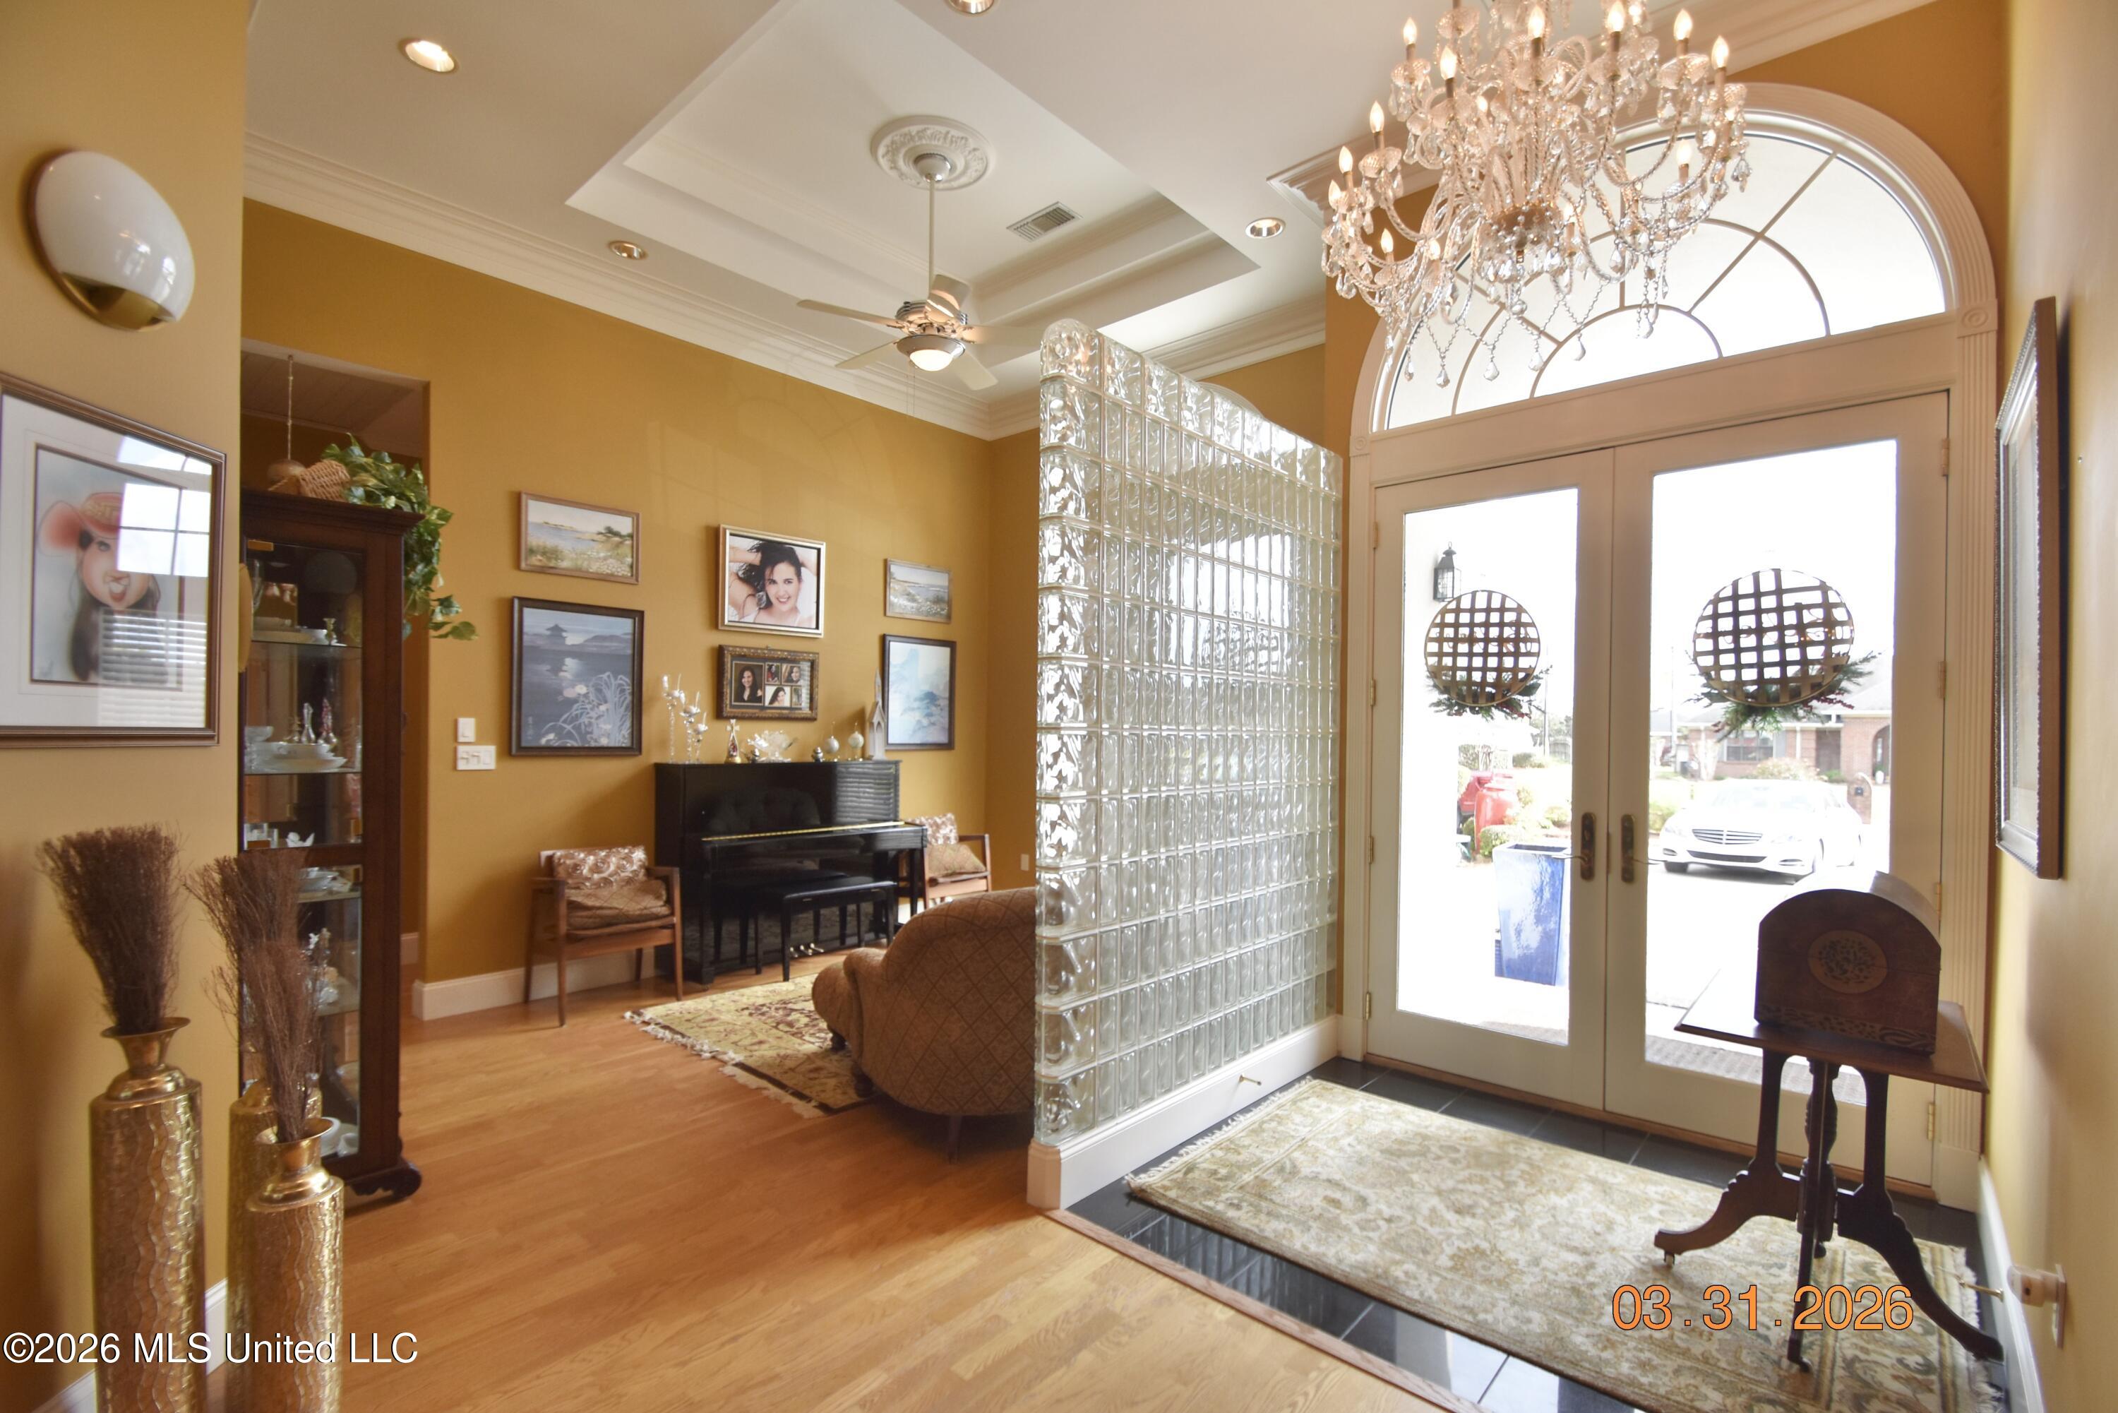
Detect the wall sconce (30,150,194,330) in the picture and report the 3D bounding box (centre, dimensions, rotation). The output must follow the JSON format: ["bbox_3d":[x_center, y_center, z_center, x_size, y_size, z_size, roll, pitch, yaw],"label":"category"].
[{"bbox_3d":[-1.719,-0.858,1.650,0.095,0.305,0.285,1,-1,-1],"label":"wall sconce"}]

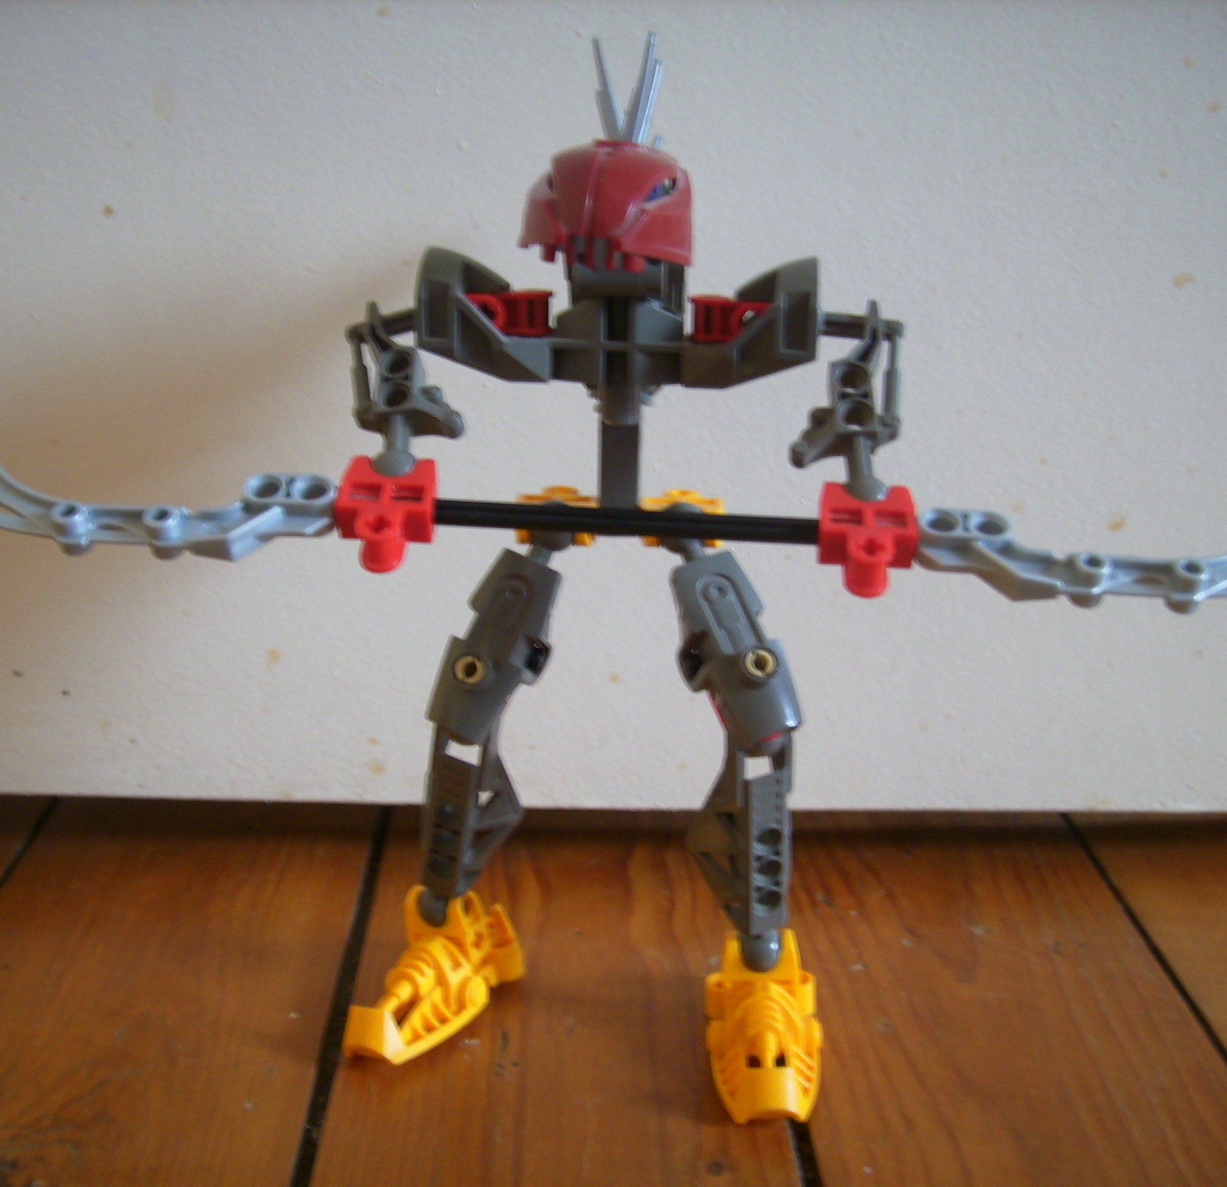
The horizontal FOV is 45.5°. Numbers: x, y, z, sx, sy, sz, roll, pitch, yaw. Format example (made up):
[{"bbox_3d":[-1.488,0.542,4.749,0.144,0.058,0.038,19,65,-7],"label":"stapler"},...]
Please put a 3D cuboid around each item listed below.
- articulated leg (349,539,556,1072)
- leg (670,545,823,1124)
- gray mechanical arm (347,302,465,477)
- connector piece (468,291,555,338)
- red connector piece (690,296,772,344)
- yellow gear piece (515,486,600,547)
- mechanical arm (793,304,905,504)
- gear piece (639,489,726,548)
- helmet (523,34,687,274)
[{"bbox_3d":[-0.032,0.041,0.291,0.038,0.095,0.046,7,20,14],"label":"articulated leg"},{"bbox_3d":[0.025,0.044,0.284,0.030,0.098,0.050,3,20,3],"label":"leg"},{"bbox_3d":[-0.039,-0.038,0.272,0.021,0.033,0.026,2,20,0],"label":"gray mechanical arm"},{"bbox_3d":[-0.020,-0.054,0.282,0.017,0.009,0.009,4,20,5],"label":"connector piece"},{"bbox_3d":[0.023,-0.053,0.282,0.017,0.009,0.009,1,20,-5],"label":"red connector piece"},{"bbox_3d":[-0.012,-0.015,0.293,0.017,0.011,0.016,2,20,0],"label":"yellow gear piece"},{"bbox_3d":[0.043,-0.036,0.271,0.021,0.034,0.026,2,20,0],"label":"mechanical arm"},{"bbox_3d":[0.014,-0.015,0.293,0.017,0.011,0.016,2,20,0],"label":"gear piece"},{"bbox_3d":[-0.001,-0.080,0.266,0.030,0.041,0.032,8,21,17],"label":"helmet"}]

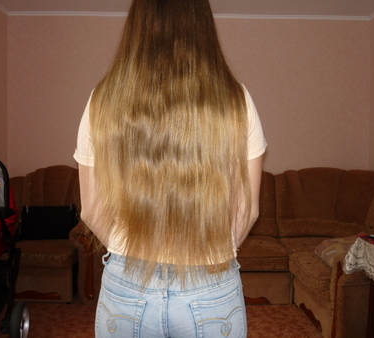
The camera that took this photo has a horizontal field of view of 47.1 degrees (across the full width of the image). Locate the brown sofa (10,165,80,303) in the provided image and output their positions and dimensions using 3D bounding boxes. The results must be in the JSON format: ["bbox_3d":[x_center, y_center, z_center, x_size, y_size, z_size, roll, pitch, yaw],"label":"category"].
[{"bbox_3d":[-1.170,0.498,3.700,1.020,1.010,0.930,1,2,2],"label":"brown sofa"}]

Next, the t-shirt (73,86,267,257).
[{"bbox_3d":[-0.045,0.000,1.100,0.490,0.480,0.270,1,2,0],"label":"t-shirt"}]

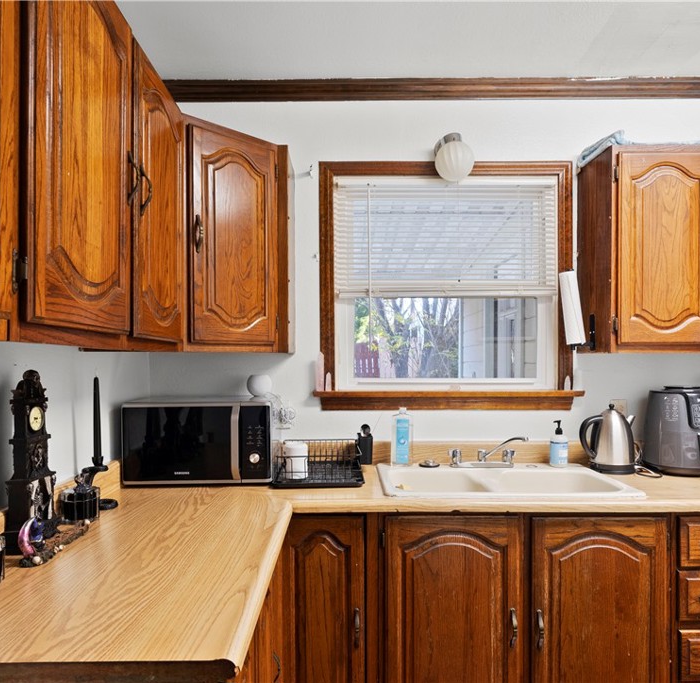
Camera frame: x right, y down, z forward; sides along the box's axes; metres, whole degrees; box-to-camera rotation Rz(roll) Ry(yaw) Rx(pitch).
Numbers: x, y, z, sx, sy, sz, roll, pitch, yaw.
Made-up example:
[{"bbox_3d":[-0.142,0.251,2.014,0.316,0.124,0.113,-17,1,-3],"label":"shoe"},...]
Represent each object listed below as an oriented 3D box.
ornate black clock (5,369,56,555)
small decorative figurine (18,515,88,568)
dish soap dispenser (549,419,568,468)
[{"bbox_3d":[-0.743,0.274,1.335,0.068,0.413,0.110,0,-1,2],"label":"ornate black clock"},{"bbox_3d":[-0.687,0.436,1.338,0.060,0.094,0.270,0,-1,0],"label":"small decorative figurine"},{"bbox_3d":[0.812,0.389,2.210,0.071,0.182,0.064,0,-1,-23],"label":"dish soap dispenser"}]

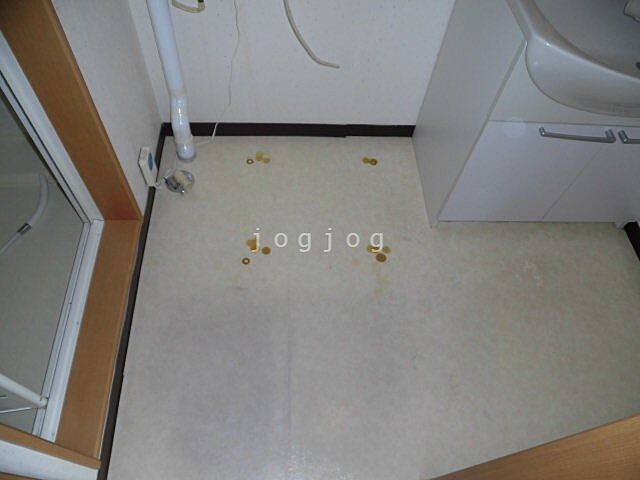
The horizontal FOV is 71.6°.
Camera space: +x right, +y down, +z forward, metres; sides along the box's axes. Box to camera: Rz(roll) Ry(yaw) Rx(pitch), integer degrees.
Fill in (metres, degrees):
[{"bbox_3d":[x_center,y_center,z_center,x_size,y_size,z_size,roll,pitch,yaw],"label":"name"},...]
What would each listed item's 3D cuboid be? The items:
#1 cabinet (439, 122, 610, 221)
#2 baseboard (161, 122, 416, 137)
[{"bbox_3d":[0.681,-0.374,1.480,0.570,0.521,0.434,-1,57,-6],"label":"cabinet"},{"bbox_3d":[-0.114,-0.453,1.824,1.023,0.068,0.020,-1,56,-6],"label":"baseboard"}]

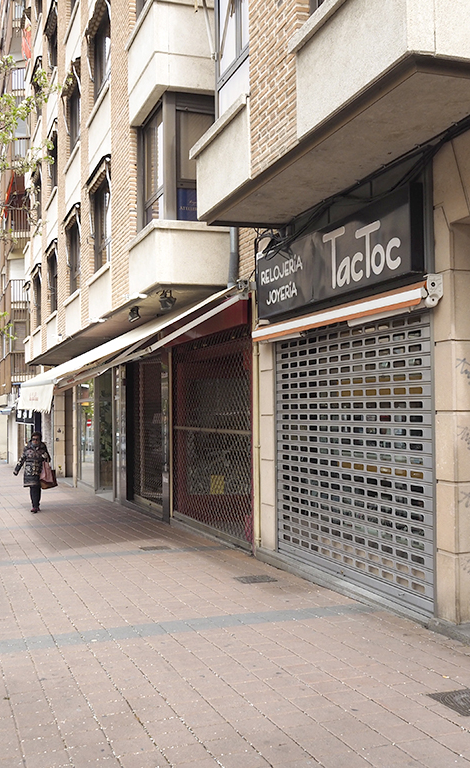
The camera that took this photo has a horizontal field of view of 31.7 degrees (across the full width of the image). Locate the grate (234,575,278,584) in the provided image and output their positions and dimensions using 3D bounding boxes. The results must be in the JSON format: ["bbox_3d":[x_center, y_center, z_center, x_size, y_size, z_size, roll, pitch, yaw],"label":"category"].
[{"bbox_3d":[0.211,1.997,8.404,0.380,0.030,0.380,0,-4,-19],"label":"grate"}]

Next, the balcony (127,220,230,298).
[{"bbox_3d":[-0.817,-1.668,11.571,1.000,0.830,1.750,0,-2,-19],"label":"balcony"}]

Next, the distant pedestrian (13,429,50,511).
[{"bbox_3d":[-4.160,1.798,17.016,0.750,1.630,0.450,0,-2,-13],"label":"distant pedestrian"}]

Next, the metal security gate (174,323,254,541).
[{"bbox_3d":[-0.411,0.694,12.008,0.120,2.770,3.920,0,-2,-19],"label":"metal security gate"}]

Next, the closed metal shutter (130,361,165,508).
[{"bbox_3d":[-1.694,0.858,15.755,0.120,2.750,2.770,0,-2,-19],"label":"closed metal shutter"}]

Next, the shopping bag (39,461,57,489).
[{"bbox_3d":[-3.820,1.854,16.966,0.340,0.550,0.200,0,-2,-13],"label":"shopping bag"}]

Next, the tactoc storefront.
[{"bbox_3d":[0.842,0.166,8.103,0.320,3.350,3.820,0,-2,-19],"label":"tactoc storefront"}]

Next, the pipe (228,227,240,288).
[{"bbox_3d":[-0.012,-1.606,10.608,0.120,0.820,0.120,0,-2,-19],"label":"pipe"}]

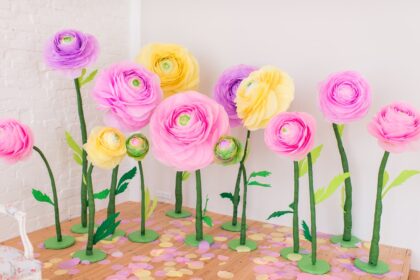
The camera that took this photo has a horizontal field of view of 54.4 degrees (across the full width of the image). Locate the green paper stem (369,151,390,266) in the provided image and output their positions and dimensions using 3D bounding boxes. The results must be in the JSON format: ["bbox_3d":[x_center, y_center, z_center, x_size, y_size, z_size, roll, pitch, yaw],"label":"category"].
[{"bbox_3d":[1.046,0.429,2.520,0.130,0.731,0.075,0,7,0],"label":"green paper stem"}]

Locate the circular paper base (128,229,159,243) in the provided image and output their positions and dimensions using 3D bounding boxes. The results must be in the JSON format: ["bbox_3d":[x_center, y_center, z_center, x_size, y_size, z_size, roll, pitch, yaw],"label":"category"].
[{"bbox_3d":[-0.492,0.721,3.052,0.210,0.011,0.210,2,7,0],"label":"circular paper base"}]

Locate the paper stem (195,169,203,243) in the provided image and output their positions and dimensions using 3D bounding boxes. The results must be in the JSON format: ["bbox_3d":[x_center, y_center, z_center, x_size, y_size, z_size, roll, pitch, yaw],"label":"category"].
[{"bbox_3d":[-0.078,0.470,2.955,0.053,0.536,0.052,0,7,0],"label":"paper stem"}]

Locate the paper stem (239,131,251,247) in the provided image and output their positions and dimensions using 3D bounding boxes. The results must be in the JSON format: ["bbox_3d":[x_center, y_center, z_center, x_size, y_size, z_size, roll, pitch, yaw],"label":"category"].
[{"bbox_3d":[0.253,0.348,2.995,0.088,0.836,0.060,2,7,0],"label":"paper stem"}]

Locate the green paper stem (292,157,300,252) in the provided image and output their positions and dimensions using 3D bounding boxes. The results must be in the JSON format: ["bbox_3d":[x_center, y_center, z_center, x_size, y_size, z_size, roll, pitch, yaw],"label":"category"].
[{"bbox_3d":[0.645,0.505,3.045,0.045,0.725,0.042,-2,11,1],"label":"green paper stem"}]

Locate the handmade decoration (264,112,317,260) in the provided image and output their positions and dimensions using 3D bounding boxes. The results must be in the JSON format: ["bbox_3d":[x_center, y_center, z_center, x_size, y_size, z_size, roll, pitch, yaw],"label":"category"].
[{"bbox_3d":[0.514,0.307,2.700,0.344,0.977,0.280,5,8,25],"label":"handmade decoration"}]

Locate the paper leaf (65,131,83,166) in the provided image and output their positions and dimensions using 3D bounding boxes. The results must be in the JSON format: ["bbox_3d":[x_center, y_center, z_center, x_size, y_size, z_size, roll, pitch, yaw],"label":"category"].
[{"bbox_3d":[-1.082,0.067,3.237,0.143,0.285,0.060,0,7,-11],"label":"paper leaf"}]

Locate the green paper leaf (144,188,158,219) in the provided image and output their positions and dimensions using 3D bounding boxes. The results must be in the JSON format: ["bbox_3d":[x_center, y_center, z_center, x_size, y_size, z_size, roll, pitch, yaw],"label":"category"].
[{"bbox_3d":[-0.440,0.478,3.073,0.105,0.256,0.060,1,7,-6],"label":"green paper leaf"}]

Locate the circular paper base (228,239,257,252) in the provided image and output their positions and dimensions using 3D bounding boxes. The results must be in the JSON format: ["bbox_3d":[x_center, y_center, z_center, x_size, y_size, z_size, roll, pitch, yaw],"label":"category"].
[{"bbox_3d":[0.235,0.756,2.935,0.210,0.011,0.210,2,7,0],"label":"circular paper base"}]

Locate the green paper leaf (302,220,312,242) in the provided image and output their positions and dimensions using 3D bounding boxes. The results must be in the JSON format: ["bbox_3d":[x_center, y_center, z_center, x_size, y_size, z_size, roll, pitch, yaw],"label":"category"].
[{"bbox_3d":[0.606,0.572,2.545,0.059,0.139,0.060,2,7,14],"label":"green paper leaf"}]

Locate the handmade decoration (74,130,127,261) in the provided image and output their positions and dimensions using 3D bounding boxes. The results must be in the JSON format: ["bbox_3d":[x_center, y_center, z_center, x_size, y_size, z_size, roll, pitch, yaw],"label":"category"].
[{"bbox_3d":[-0.788,0.384,2.929,0.345,0.974,0.290,-4,12,-25],"label":"handmade decoration"}]

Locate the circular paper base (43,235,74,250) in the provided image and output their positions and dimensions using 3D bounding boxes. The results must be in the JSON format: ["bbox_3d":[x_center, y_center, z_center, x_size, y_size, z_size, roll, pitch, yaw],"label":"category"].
[{"bbox_3d":[-1.081,0.732,2.939,0.220,0.013,0.220,0,7,0],"label":"circular paper base"}]

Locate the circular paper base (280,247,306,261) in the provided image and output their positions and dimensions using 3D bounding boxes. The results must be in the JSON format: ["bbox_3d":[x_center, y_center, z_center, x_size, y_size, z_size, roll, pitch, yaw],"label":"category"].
[{"bbox_3d":[0.656,0.859,3.112,0.230,0.014,0.230,1,11,0],"label":"circular paper base"}]

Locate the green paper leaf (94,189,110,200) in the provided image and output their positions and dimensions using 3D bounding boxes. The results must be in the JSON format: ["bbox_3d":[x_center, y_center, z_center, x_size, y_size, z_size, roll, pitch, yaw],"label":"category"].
[{"bbox_3d":[-0.778,0.393,2.941,0.115,0.083,0.050,1,11,0],"label":"green paper leaf"}]

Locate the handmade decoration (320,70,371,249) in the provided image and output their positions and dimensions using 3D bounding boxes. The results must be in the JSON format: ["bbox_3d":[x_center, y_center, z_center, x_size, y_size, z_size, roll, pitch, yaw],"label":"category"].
[{"bbox_3d":[0.953,0.132,2.873,0.373,1.226,0.300,2,8,18],"label":"handmade decoration"}]

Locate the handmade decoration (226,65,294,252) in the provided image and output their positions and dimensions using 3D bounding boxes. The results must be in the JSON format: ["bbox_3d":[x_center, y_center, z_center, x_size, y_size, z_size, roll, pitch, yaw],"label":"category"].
[{"bbox_3d":[0.402,0.134,3.181,0.460,1.405,0.430,-5,12,-29],"label":"handmade decoration"}]

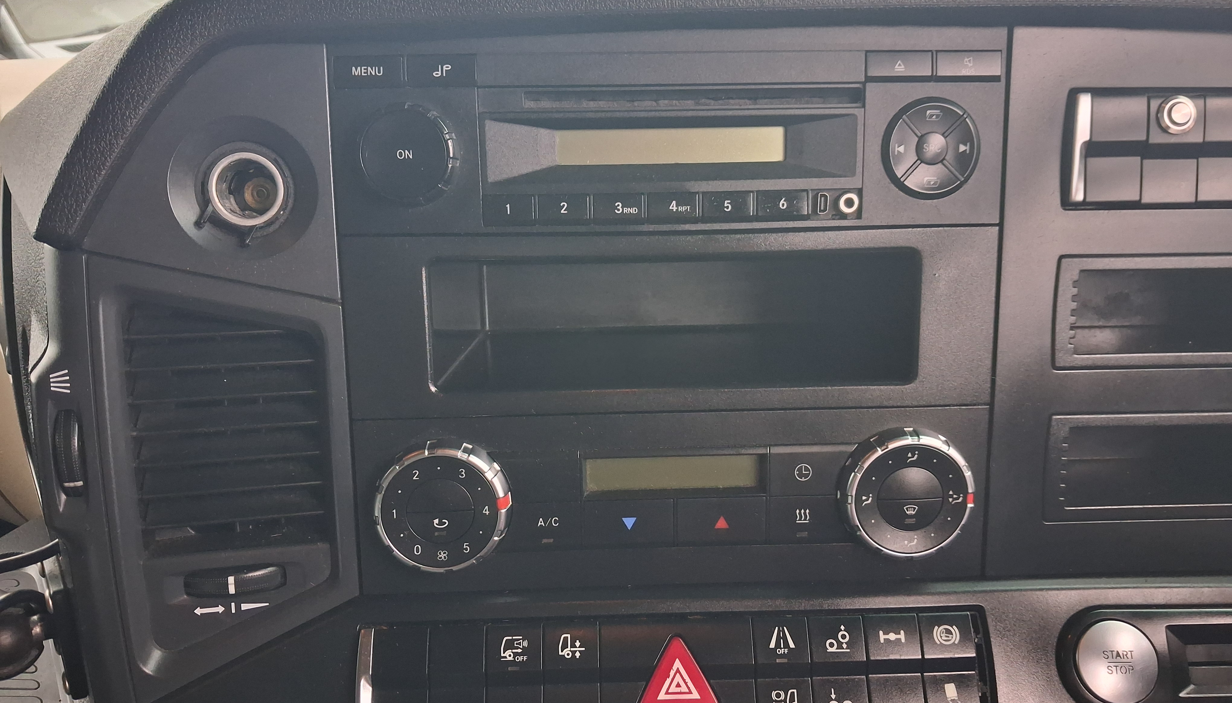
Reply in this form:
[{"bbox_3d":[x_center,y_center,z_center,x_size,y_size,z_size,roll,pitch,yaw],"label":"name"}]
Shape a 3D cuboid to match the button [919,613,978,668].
[{"bbox_3d":[0.126,0.110,0.368,0.021,0.019,0.008,-1,-15,-1],"label":"button"}]

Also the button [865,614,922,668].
[{"bbox_3d":[0.106,0.111,0.373,0.021,0.016,0.010,-1,-14,-3],"label":"button"}]

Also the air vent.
[{"bbox_3d":[-0.148,0.027,0.372,0.070,0.091,0.025,-3,9,-12],"label":"air vent"}]

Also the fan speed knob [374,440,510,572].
[{"bbox_3d":[-0.063,0.057,0.355,0.047,0.047,0.014,-1,8,-2],"label":"fan speed knob"}]

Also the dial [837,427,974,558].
[{"bbox_3d":[0.109,0.053,0.362,0.046,0.046,0.017,-1,9,-2],"label":"dial"}]

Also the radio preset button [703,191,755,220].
[{"bbox_3d":[0.041,-0.054,0.356,0.019,0.009,0.008,-1,8,-2],"label":"radio preset button"}]

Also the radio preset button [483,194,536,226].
[{"bbox_3d":[-0.039,-0.052,0.351,0.019,0.011,0.007,-1,9,-2],"label":"radio preset button"}]

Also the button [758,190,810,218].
[{"bbox_3d":[0.061,-0.054,0.354,0.019,0.010,0.007,-1,9,-2],"label":"button"}]

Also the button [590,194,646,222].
[{"bbox_3d":[0.001,-0.053,0.352,0.019,0.010,0.007,-1,9,-2],"label":"button"}]

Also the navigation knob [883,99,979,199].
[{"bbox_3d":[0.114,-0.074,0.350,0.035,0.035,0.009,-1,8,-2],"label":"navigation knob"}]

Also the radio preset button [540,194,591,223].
[{"bbox_3d":[-0.018,-0.053,0.353,0.019,0.010,0.008,-1,8,-2],"label":"radio preset button"}]

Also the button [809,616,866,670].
[{"bbox_3d":[0.086,0.114,0.378,0.021,0.019,0.011,-1,-15,-3],"label":"button"}]

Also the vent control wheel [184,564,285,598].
[{"bbox_3d":[-0.146,0.088,0.371,0.037,0.009,0.014,0,8,-9],"label":"vent control wheel"}]

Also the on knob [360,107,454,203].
[{"bbox_3d":[-0.073,-0.069,0.336,0.033,0.033,0.013,-1,8,-2],"label":"on knob"}]

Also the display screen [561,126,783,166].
[{"bbox_3d":[0.020,-0.076,0.356,0.085,0.013,0.005,-1,8,-2],"label":"display screen"}]

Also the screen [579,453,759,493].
[{"bbox_3d":[0.022,0.046,0.371,0.068,0.014,0.005,-1,8,-2],"label":"screen"}]

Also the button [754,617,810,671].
[{"bbox_3d":[0.064,0.114,0.377,0.021,0.019,0.011,-1,-15,-3],"label":"button"}]

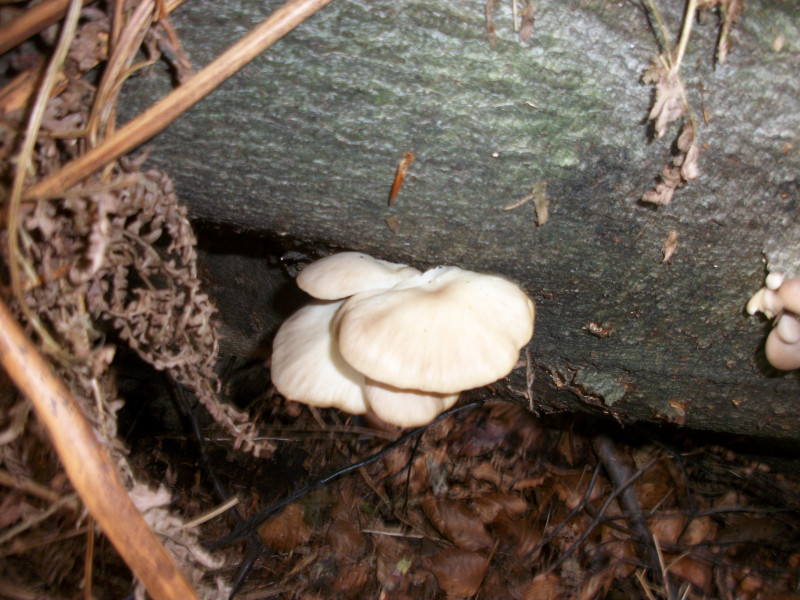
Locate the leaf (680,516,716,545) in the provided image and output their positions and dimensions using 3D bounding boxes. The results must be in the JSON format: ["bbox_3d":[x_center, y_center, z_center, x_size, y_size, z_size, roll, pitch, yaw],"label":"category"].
[{"bbox_3d":[0.241,0.186,0.654,0.033,0.010,0.019,-13,41,-18],"label":"leaf"}]

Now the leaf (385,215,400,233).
[{"bbox_3d":[-0.005,-0.051,0.545,0.008,0.011,0.003,-19,19,7],"label":"leaf"}]

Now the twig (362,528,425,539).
[{"bbox_3d":[-0.005,0.186,0.646,0.049,0.003,0.003,5,39,4],"label":"twig"}]

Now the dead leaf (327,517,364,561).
[{"bbox_3d":[-0.043,0.189,0.638,0.026,0.012,0.040,-22,45,-27],"label":"dead leaf"}]

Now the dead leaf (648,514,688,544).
[{"bbox_3d":[0.217,0.185,0.655,0.030,0.010,0.024,-3,39,-6],"label":"dead leaf"}]

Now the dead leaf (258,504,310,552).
[{"bbox_3d":[-0.091,0.182,0.644,0.038,0.012,0.036,-15,42,-20],"label":"dead leaf"}]

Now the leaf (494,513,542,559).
[{"bbox_3d":[0.094,0.188,0.648,0.031,0.012,0.043,-22,45,-27],"label":"leaf"}]

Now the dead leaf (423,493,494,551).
[{"bbox_3d":[0.047,0.178,0.652,0.064,0.016,0.036,28,45,28],"label":"dead leaf"}]

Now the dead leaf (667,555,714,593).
[{"bbox_3d":[0.224,0.211,0.623,0.036,0.012,0.029,30,46,30],"label":"dead leaf"}]

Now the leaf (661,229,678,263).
[{"bbox_3d":[0.177,-0.035,0.530,0.007,0.021,0.005,15,8,-2],"label":"leaf"}]

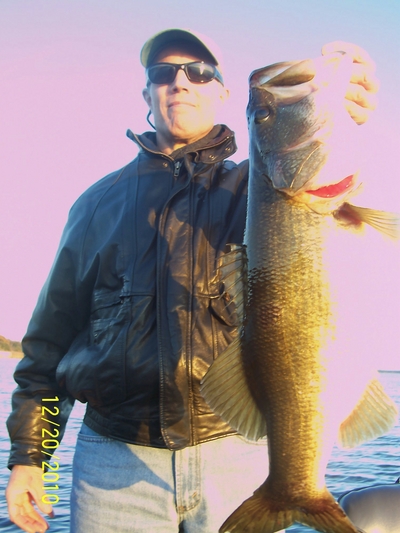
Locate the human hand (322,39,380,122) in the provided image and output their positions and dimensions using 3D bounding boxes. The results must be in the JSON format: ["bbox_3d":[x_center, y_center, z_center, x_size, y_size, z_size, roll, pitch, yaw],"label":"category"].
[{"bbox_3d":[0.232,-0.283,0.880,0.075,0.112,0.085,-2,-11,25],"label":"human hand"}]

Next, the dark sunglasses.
[{"bbox_3d":[-0.024,-0.385,1.190,0.142,0.045,0.130,-2,-1,10],"label":"dark sunglasses"}]

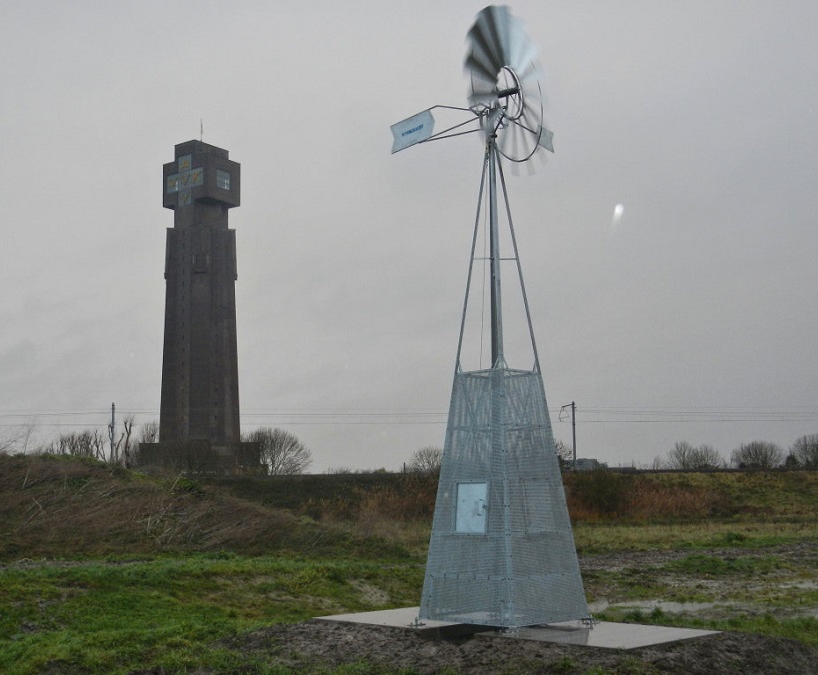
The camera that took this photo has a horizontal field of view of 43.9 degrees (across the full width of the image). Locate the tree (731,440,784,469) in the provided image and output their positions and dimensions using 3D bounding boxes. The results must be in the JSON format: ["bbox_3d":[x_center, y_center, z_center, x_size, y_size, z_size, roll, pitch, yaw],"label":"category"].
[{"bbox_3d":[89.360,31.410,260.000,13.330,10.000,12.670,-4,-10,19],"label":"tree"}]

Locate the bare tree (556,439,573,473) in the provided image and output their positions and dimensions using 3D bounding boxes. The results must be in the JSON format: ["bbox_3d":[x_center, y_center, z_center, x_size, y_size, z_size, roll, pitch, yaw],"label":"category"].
[{"bbox_3d":[23.430,19.170,160.000,4.730,5.840,4.500,-2,-10,8],"label":"bare tree"}]

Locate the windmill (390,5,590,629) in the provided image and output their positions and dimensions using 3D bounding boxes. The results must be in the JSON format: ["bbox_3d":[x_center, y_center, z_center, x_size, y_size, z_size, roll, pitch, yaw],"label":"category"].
[{"bbox_3d":[0.882,-0.297,14.225,2.670,8.400,2.670,-8,-12,37],"label":"windmill"}]

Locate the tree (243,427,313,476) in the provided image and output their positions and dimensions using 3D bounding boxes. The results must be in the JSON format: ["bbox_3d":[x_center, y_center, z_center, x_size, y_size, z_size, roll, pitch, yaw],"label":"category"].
[{"bbox_3d":[-27.440,24.750,210.000,14.910,11.800,14.170,1,-10,-7],"label":"tree"}]

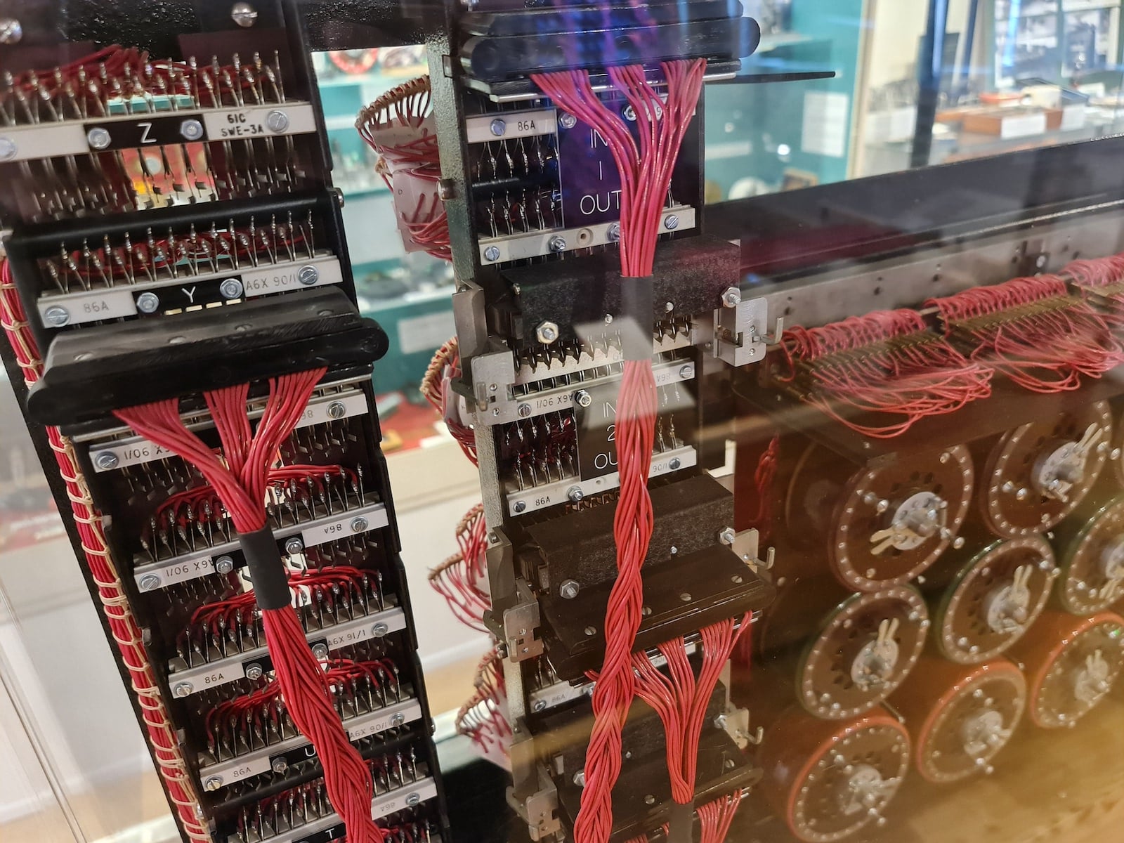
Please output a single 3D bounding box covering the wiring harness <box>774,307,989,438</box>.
[{"bbox_3d":[0.235,-0.042,0.589,0.137,0.045,0.108,-14,27,-19],"label":"wiring harness"}]

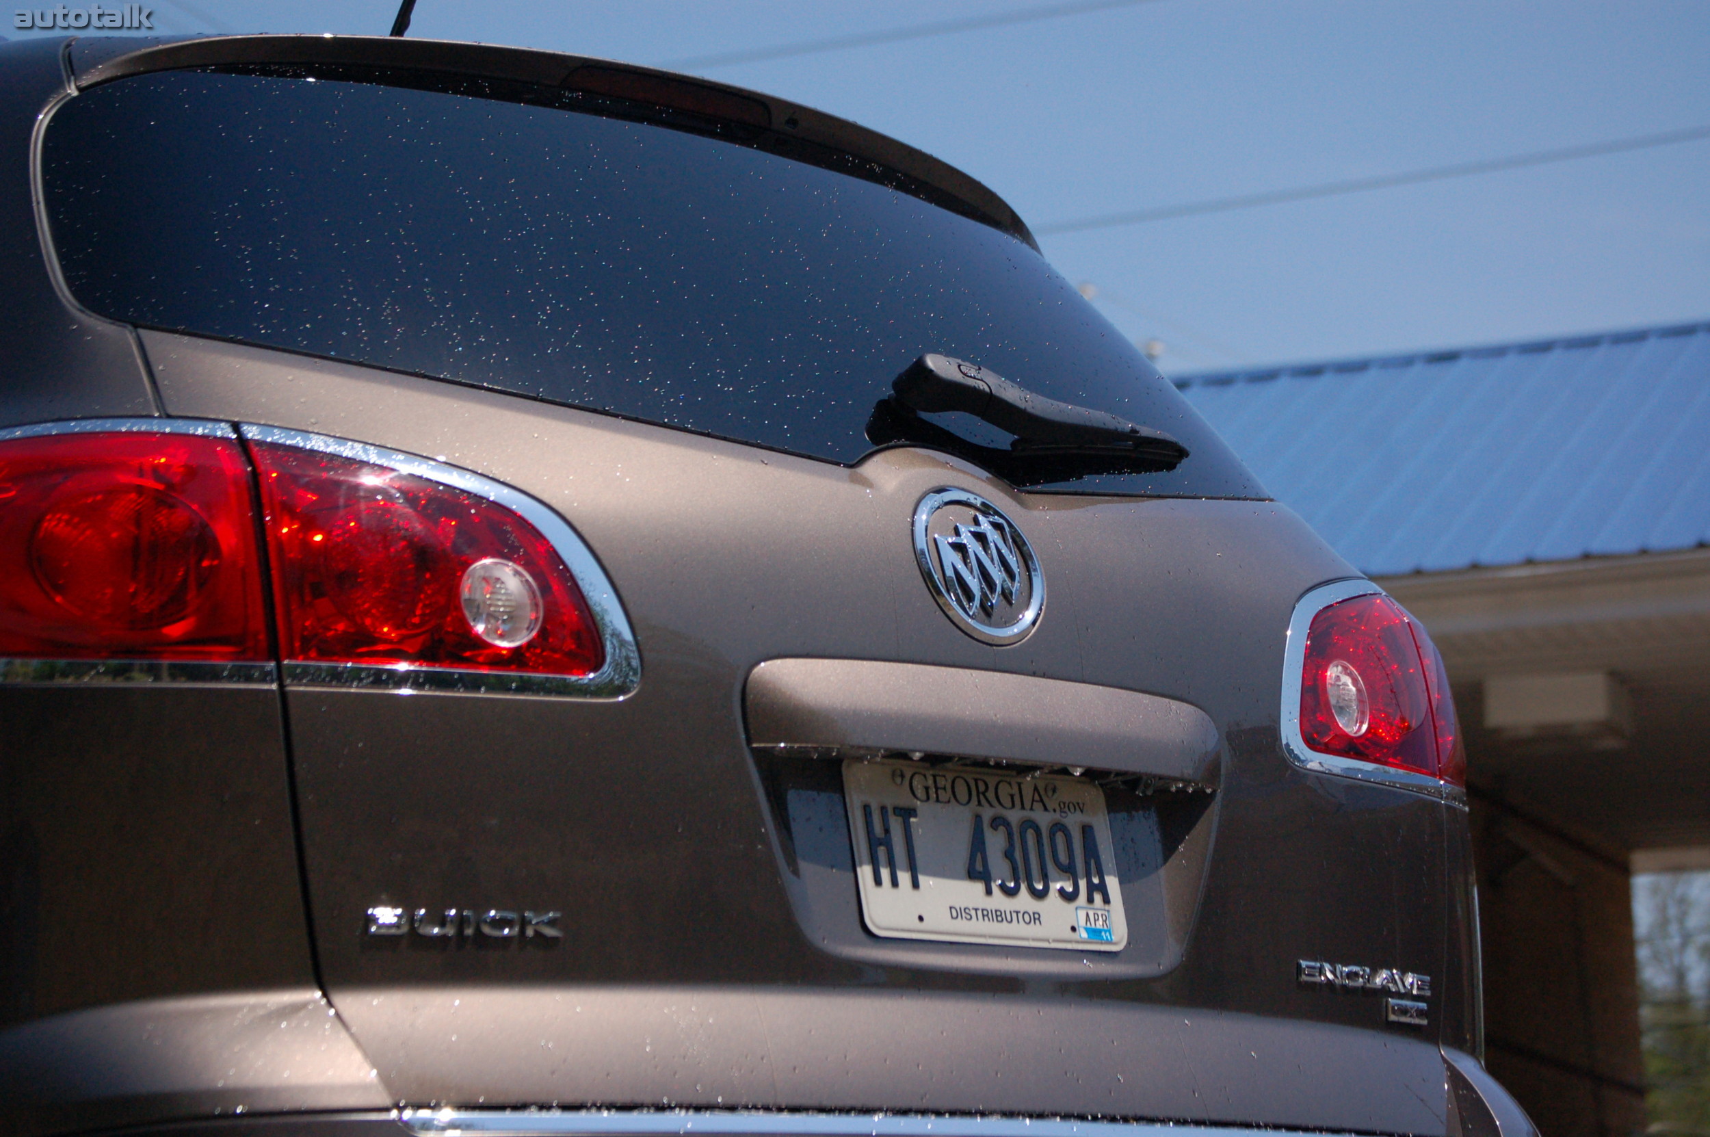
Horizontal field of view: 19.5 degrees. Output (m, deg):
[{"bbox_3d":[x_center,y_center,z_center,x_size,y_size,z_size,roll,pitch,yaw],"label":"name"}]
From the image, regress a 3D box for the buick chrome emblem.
[{"bbox_3d":[0.111,-0.004,4.272,0.149,0.149,0.020,7,-29,-41],"label":"buick chrome emblem"}]

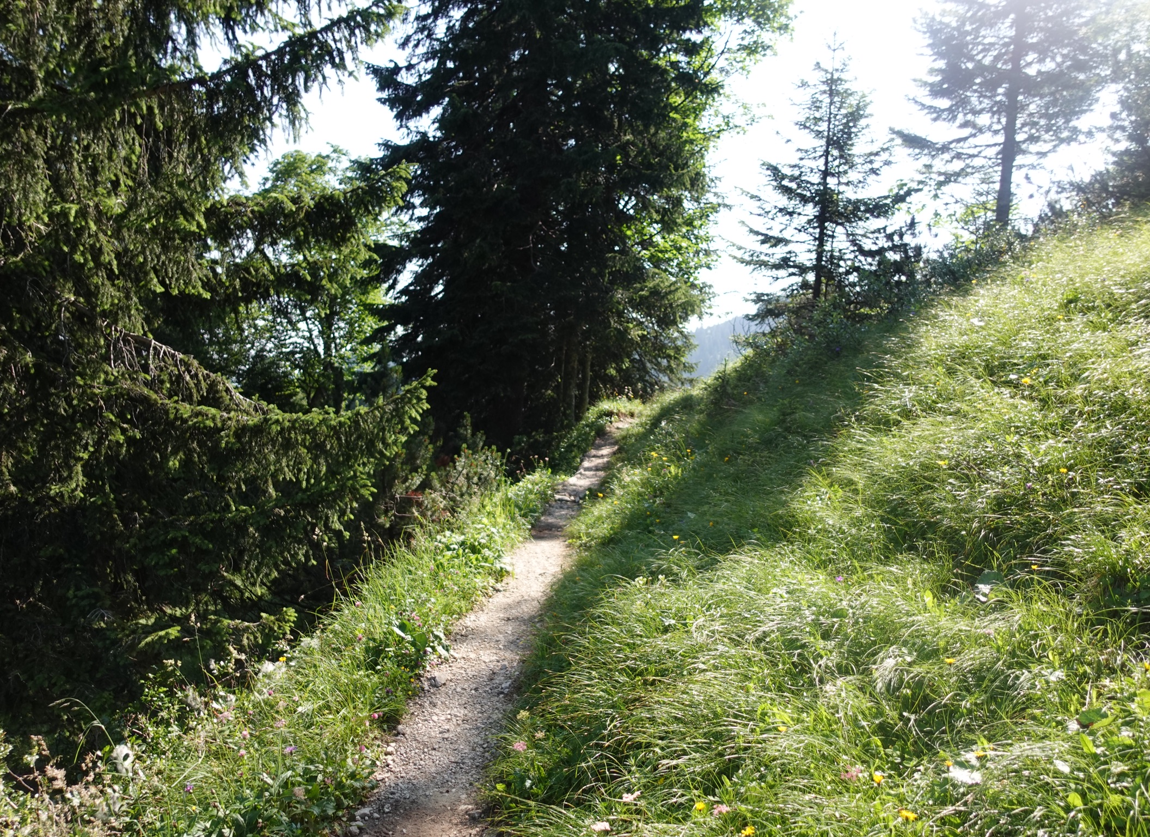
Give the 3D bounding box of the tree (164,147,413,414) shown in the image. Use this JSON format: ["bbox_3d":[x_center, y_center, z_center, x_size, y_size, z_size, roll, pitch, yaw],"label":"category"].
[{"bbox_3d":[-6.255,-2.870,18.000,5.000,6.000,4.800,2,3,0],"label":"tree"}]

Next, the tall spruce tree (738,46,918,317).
[{"bbox_3d":[4.696,-4.343,15.500,3.300,5.100,3.200,2,3,0],"label":"tall spruce tree"}]

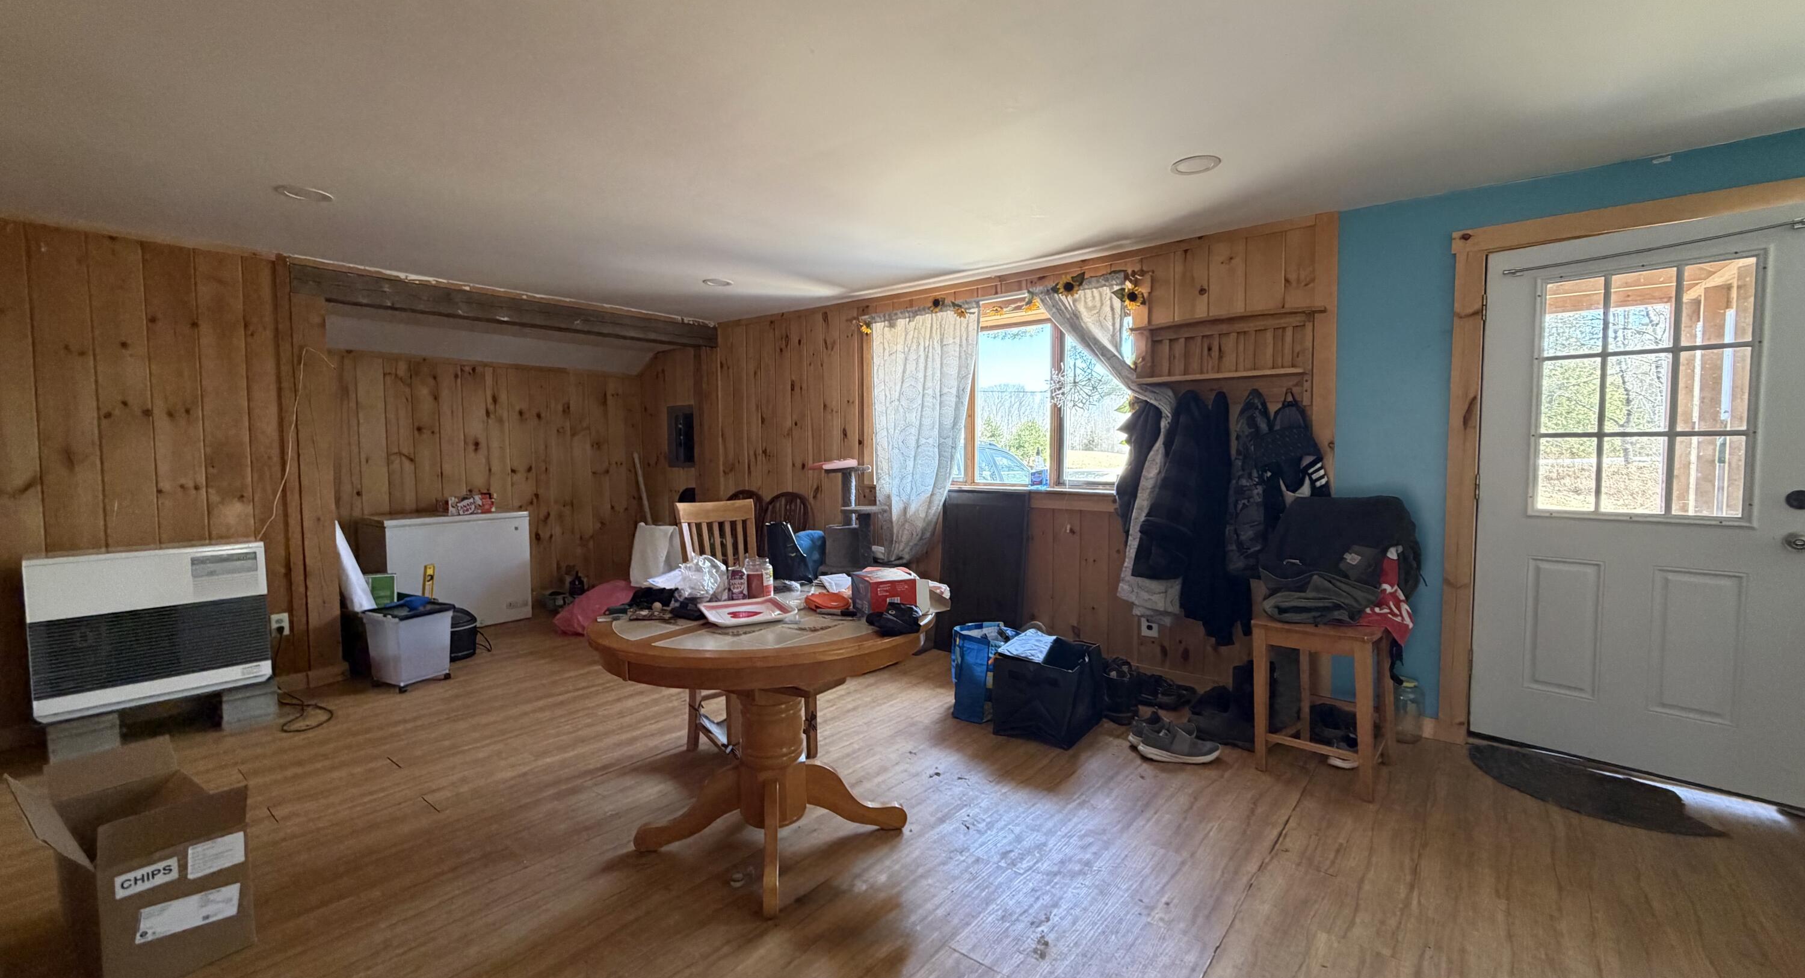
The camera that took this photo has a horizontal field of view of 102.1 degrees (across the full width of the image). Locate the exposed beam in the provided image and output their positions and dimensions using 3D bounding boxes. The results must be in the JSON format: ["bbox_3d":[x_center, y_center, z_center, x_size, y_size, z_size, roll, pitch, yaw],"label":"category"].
[{"bbox_3d":[-2.525,-1.234,5.158,0.151,0.166,2.834,2,4,38],"label":"exposed beam"}]

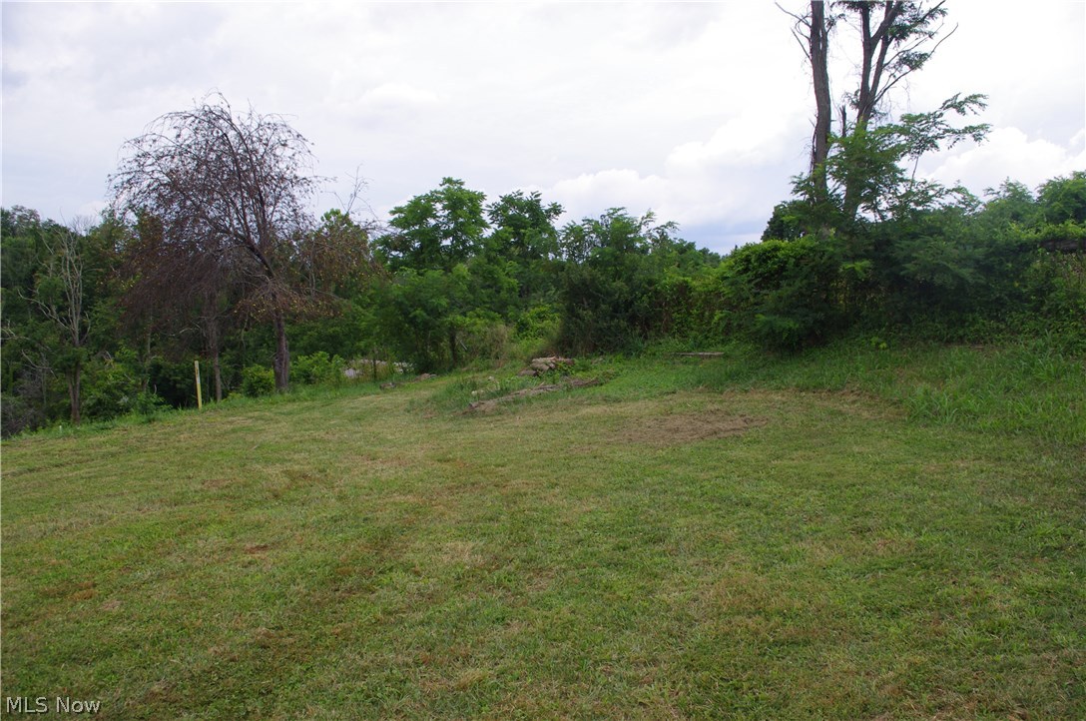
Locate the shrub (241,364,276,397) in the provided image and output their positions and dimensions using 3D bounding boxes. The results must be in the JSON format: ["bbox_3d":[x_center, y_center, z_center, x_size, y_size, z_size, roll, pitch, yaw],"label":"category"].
[{"bbox_3d":[-8.059,0.550,23.000,1.000,0.900,0.950,-2,2,-19],"label":"shrub"}]

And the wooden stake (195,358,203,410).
[{"bbox_3d":[-8.269,0.586,19.500,0.080,1.200,0.050,-3,2,-21],"label":"wooden stake"}]

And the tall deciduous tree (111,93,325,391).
[{"bbox_3d":[-9.388,-3.418,23.500,6.200,8.600,6.000,-2,2,-21],"label":"tall deciduous tree"}]

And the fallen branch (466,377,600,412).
[{"bbox_3d":[-0.112,0.825,20.400,0.450,0.280,4.540,0,7,45],"label":"fallen branch"}]

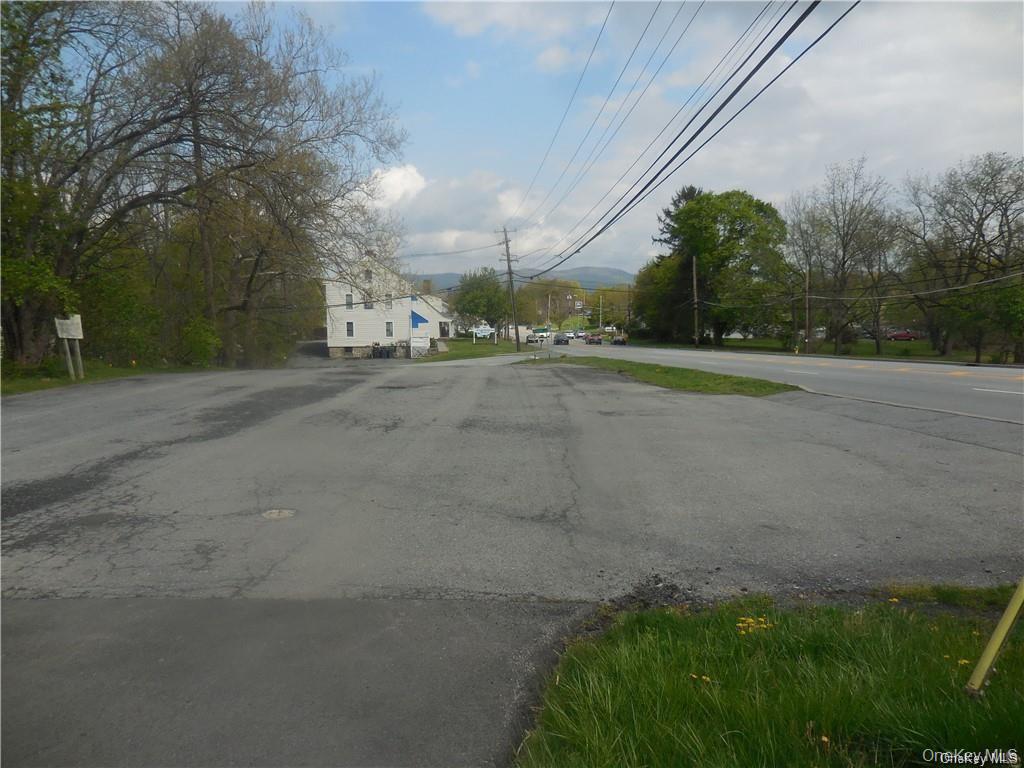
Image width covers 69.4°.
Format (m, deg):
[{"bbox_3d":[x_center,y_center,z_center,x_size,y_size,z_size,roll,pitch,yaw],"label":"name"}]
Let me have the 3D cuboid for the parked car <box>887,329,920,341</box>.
[{"bbox_3d":[57.700,-7.300,109.000,4.650,1.680,1.830,1,4,21],"label":"parked car"}]

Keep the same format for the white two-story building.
[{"bbox_3d":[-13.000,-8.300,83.500,13.300,10.400,11.500,-1,4,0],"label":"white two-story building"}]

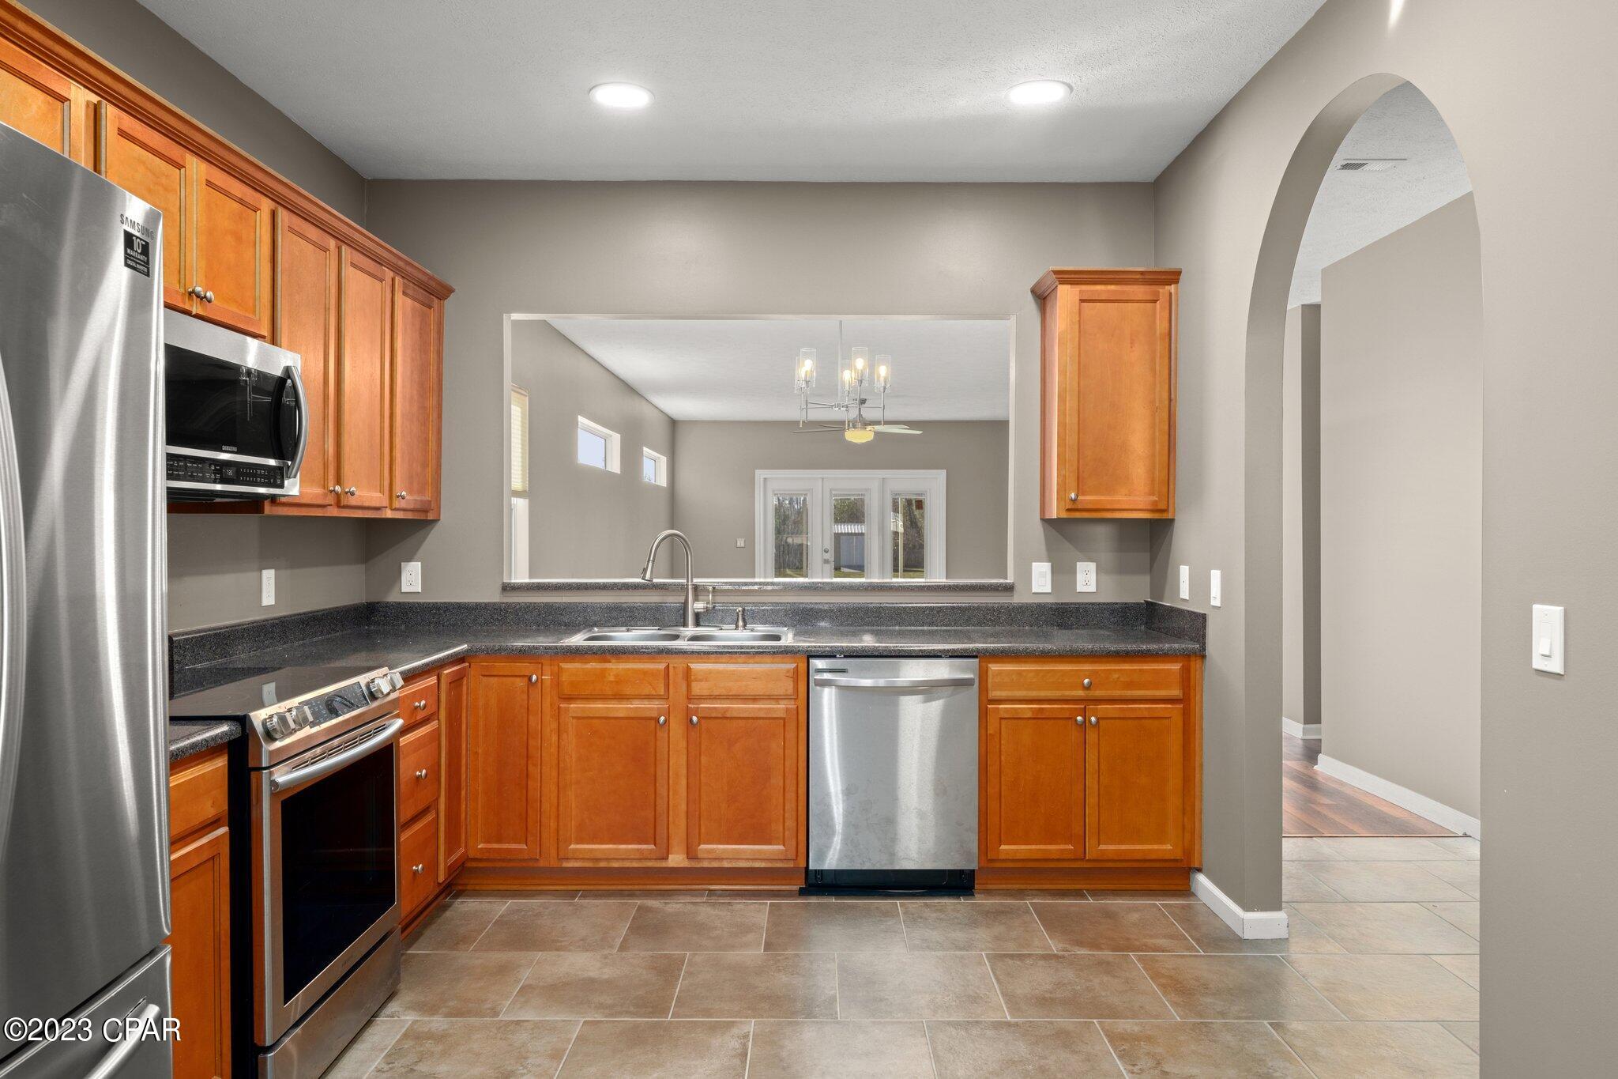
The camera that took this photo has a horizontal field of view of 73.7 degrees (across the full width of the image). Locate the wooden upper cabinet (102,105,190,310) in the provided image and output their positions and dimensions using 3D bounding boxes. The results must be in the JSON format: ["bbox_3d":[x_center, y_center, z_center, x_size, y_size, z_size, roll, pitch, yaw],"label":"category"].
[{"bbox_3d":[-1.683,-0.750,2.495,0.334,0.427,0.354,0,1,0],"label":"wooden upper cabinet"}]

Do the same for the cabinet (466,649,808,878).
[{"bbox_3d":[-0.624,0.806,4.155,1.237,0.788,0.615,0,1,0],"label":"cabinet"}]

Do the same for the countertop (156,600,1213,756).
[{"bbox_3d":[-0.211,0.347,3.156,3.233,0.152,2.603,0,1,0],"label":"countertop"}]

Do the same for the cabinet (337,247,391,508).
[{"bbox_3d":[-1.678,-0.538,3.708,0.334,0.894,0.452,0,1,0],"label":"cabinet"}]

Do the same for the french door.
[{"bbox_3d":[0.573,0.104,14.679,2.577,2.083,0.151,0,1,0],"label":"french door"}]

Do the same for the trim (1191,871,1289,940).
[{"bbox_3d":[1.492,1.257,3.753,0.171,0.090,0.477,0,1,0],"label":"trim"}]

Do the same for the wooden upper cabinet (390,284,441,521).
[{"bbox_3d":[-1.676,-0.542,4.188,0.334,0.899,0.487,0,1,0],"label":"wooden upper cabinet"}]

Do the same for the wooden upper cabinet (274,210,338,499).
[{"bbox_3d":[-1.661,-0.512,3.213,0.329,0.860,0.420,0,1,0],"label":"wooden upper cabinet"}]

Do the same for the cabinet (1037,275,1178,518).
[{"bbox_3d":[1.182,-0.558,4.310,0.487,0.955,0.354,0,1,0],"label":"cabinet"}]

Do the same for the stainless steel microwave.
[{"bbox_3d":[-1.629,-0.312,2.673,0.437,0.422,0.759,0,1,0],"label":"stainless steel microwave"}]

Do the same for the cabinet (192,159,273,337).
[{"bbox_3d":[-1.662,-0.743,2.803,0.329,0.400,0.385,0,1,0],"label":"cabinet"}]

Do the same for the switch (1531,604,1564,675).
[{"bbox_3d":[1.400,0.188,2.046,0.012,0.124,0.081,0,1,0],"label":"switch"}]

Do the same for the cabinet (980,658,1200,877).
[{"bbox_3d":[1.006,0.810,4.152,0.792,0.791,0.615,0,1,0],"label":"cabinet"}]

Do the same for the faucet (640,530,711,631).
[{"bbox_3d":[-0.531,0.162,4.283,0.260,0.397,0.130,0,1,-38],"label":"faucet"}]

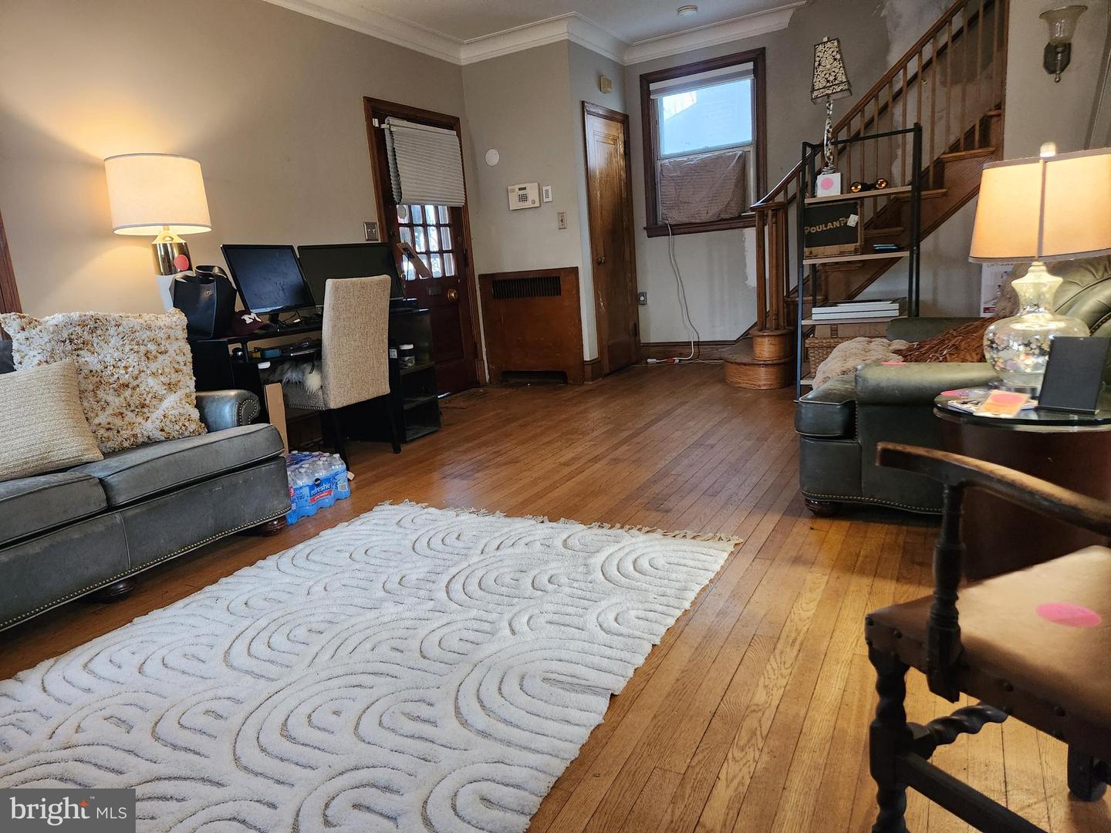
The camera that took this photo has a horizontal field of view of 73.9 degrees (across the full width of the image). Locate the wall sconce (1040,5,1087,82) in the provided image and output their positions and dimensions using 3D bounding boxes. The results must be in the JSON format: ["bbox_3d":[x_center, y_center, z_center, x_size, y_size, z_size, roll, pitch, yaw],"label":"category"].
[{"bbox_3d":[2.700,-1.985,3.941,0.240,0.375,0.270,2,13,29],"label":"wall sconce"}]

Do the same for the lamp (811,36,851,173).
[{"bbox_3d":[1.594,-1.794,4.282,0.210,0.765,0.190,2,13,29],"label":"lamp"}]

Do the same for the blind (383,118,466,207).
[{"bbox_3d":[-0.929,-1.821,5.363,0.085,0.575,0.790,2,13,29],"label":"blind"}]

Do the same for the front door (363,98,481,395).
[{"bbox_3d":[-0.924,-1.176,5.514,0.090,2.120,1.080,2,13,29],"label":"front door"}]

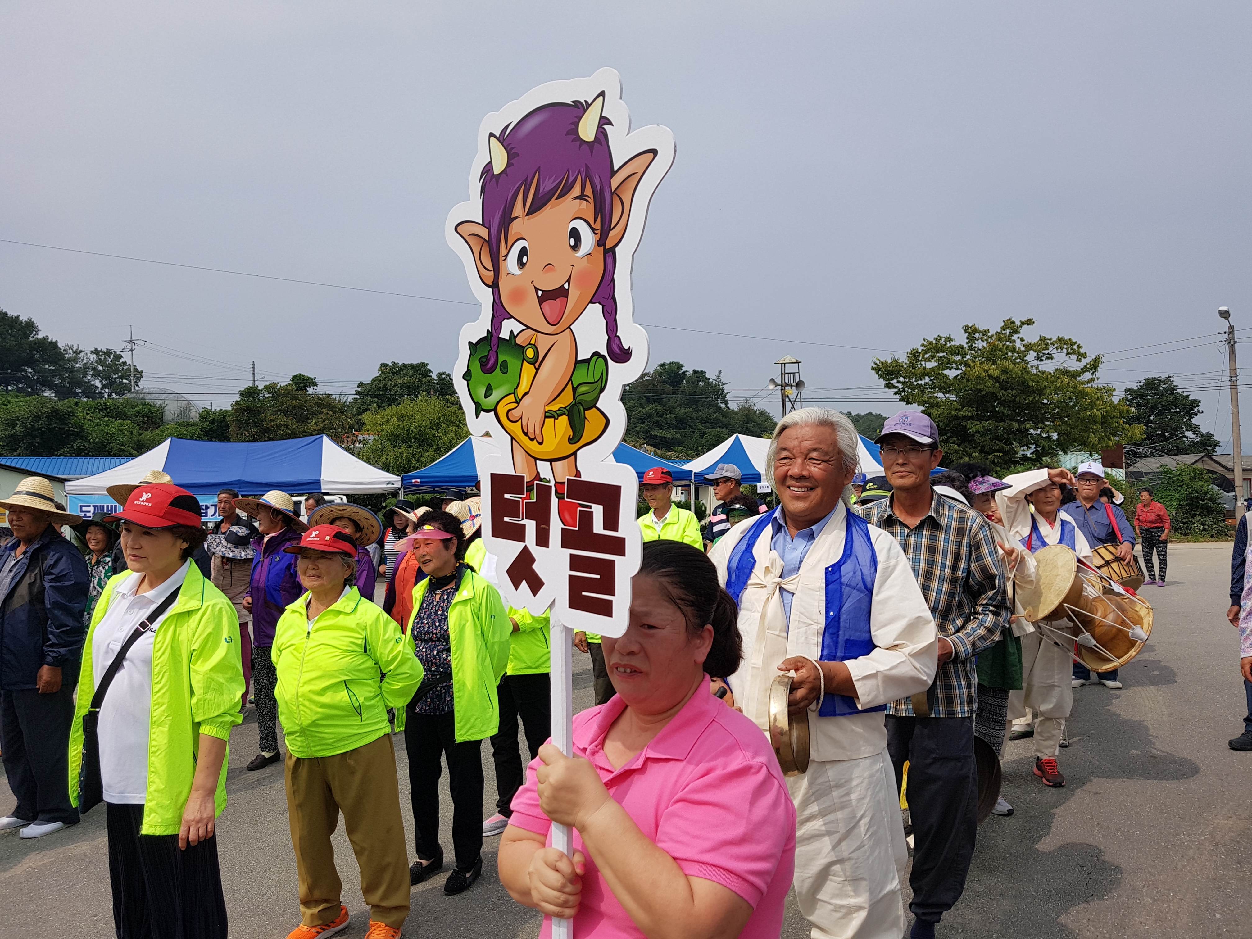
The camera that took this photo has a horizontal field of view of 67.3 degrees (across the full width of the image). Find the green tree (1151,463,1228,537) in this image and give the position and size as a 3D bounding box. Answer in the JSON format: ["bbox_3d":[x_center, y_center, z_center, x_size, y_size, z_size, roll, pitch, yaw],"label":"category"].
[{"bbox_3d":[17.927,0.960,30.000,2.500,2.300,2.300,-3,-2,31],"label":"green tree"}]

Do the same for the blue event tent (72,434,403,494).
[{"bbox_3d":[-7.814,0.796,19.551,6.000,3.000,3.000,-1,-2,-17],"label":"blue event tent"}]

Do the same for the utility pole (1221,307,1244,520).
[{"bbox_3d":[17.428,-1.335,26.999,0.450,6.350,0.450,-3,-2,35],"label":"utility pole"}]

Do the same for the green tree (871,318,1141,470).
[{"bbox_3d":[10.938,-1.142,26.972,7.400,6.200,6.600,-2,-2,20],"label":"green tree"}]

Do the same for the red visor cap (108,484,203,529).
[{"bbox_3d":[-1.301,0.101,2.600,0.190,0.135,0.265,-2,-2,18],"label":"red visor cap"}]

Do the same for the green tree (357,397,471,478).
[{"bbox_3d":[-6.101,0.193,28.000,3.800,4.850,3.600,-1,-2,-12],"label":"green tree"}]

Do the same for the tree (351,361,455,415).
[{"bbox_3d":[-9.258,-0.917,39.958,5.500,7.600,5.200,-1,-2,-12],"label":"tree"}]

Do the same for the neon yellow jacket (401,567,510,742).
[{"bbox_3d":[-0.716,0.774,3.970,0.470,0.700,0.360,-2,-2,28],"label":"neon yellow jacket"}]

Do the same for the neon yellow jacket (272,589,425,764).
[{"bbox_3d":[-1.045,0.756,3.520,0.550,0.610,0.360,-2,-2,15],"label":"neon yellow jacket"}]

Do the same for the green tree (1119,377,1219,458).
[{"bbox_3d":[33.513,-1.615,58.000,6.600,8.600,6.400,-3,-2,30],"label":"green tree"}]

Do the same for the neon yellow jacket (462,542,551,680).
[{"bbox_3d":[-0.541,0.644,4.500,0.500,0.690,0.330,-2,-2,22],"label":"neon yellow jacket"}]

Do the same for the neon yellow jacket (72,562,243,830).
[{"bbox_3d":[-1.312,0.636,2.630,0.500,0.710,0.350,-2,-2,20],"label":"neon yellow jacket"}]

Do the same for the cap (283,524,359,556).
[{"bbox_3d":[-1.060,0.248,3.270,0.190,0.130,0.270,-2,-9,17],"label":"cap"}]

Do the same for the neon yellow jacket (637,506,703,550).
[{"bbox_3d":[0.232,0.558,5.800,0.520,0.680,0.320,-2,-2,24],"label":"neon yellow jacket"}]

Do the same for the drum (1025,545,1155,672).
[{"bbox_3d":[2.301,0.702,4.787,0.520,0.450,0.450,33,-9,-10],"label":"drum"}]

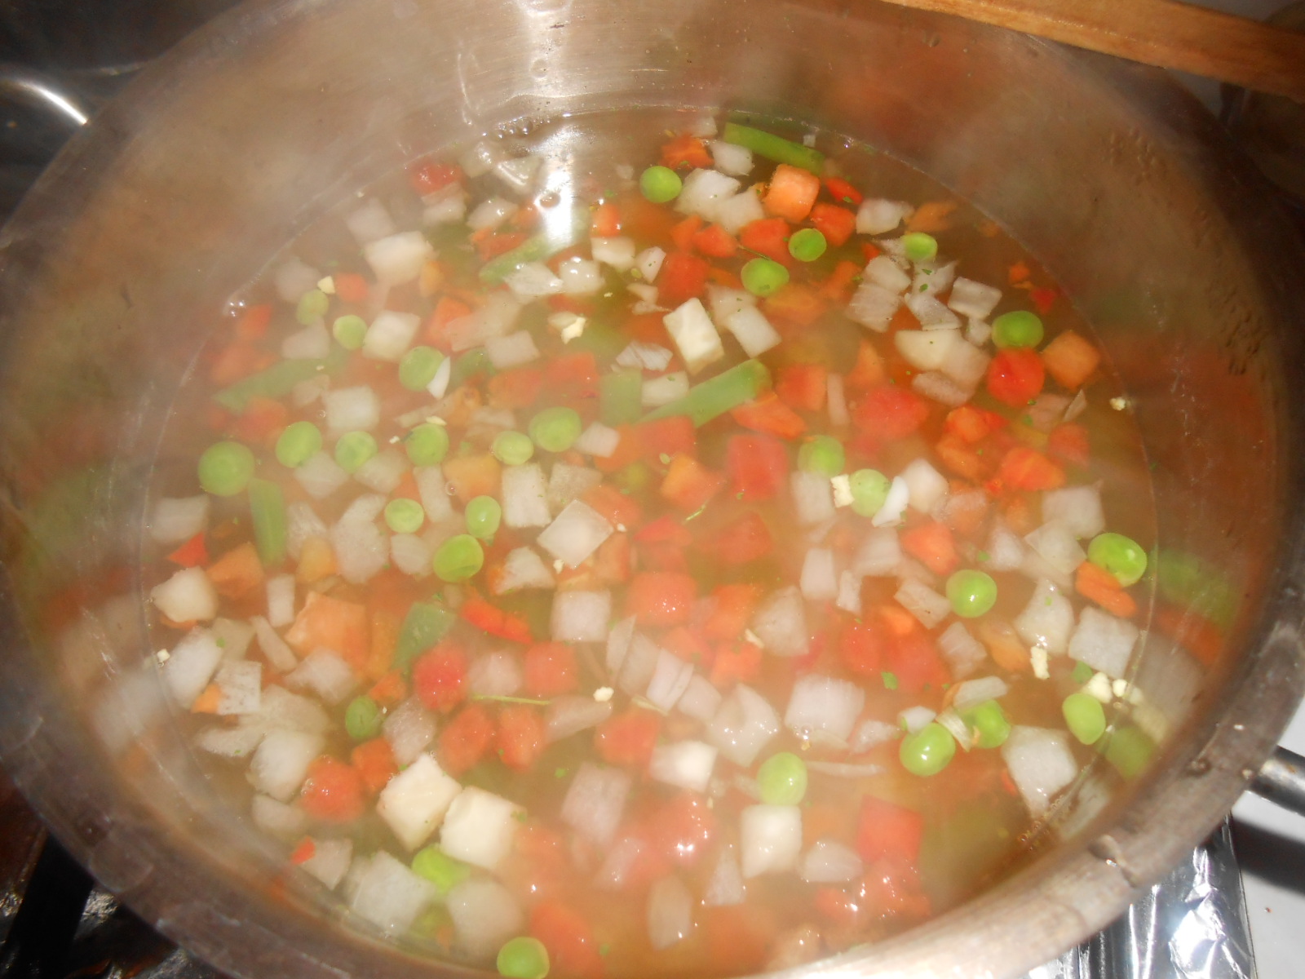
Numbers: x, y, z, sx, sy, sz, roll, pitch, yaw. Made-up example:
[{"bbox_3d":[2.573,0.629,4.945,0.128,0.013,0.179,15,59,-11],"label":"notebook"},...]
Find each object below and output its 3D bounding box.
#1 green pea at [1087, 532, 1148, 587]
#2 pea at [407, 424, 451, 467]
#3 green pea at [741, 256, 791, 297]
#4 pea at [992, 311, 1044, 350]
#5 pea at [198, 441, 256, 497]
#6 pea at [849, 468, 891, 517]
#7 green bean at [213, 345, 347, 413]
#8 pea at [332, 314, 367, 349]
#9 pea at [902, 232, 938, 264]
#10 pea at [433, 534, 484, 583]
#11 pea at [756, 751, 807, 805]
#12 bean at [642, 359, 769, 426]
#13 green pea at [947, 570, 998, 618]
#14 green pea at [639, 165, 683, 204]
[{"bbox_3d":[0.092,0.014,0.194,0.011,0.010,0.010,-1,60,1],"label":"green pea"},{"bbox_3d":[-0.049,-0.010,0.214,0.010,0.010,0.010,-3,60,0],"label":"pea"},{"bbox_3d":[0.026,-0.049,0.229,0.011,0.010,0.009,-4,60,0],"label":"green pea"},{"bbox_3d":[0.082,-0.036,0.219,0.011,0.009,0.008,-4,60,0],"label":"pea"},{"bbox_3d":[-0.090,-0.004,0.208,0.011,0.012,0.012,-4,60,0],"label":"pea"},{"bbox_3d":[0.045,0.001,0.205,0.009,0.010,0.010,-3,60,0],"label":"pea"},{"bbox_3d":[-0.083,-0.025,0.221,0.029,0.005,0.006,-24,62,-11],"label":"green bean"},{"bbox_3d":[-0.069,-0.036,0.225,0.008,0.008,0.008,-4,60,0],"label":"pea"},{"bbox_3d":[0.065,-0.058,0.236,0.009,0.008,0.009,-3,60,0],"label":"pea"},{"bbox_3d":[-0.038,0.014,0.194,0.010,0.010,0.009,-4,60,0],"label":"pea"},{"bbox_3d":[0.023,0.052,0.175,0.009,0.009,0.010,-3,60,0],"label":"pea"},{"bbox_3d":[0.011,-0.019,0.219,0.032,0.007,0.008,-28,64,-14],"label":"bean"},{"bbox_3d":[0.062,0.020,0.191,0.010,0.010,0.010,-3,60,0],"label":"green pea"},{"bbox_3d":[0.002,-0.076,0.244,0.010,0.009,0.009,-4,60,0],"label":"green pea"}]

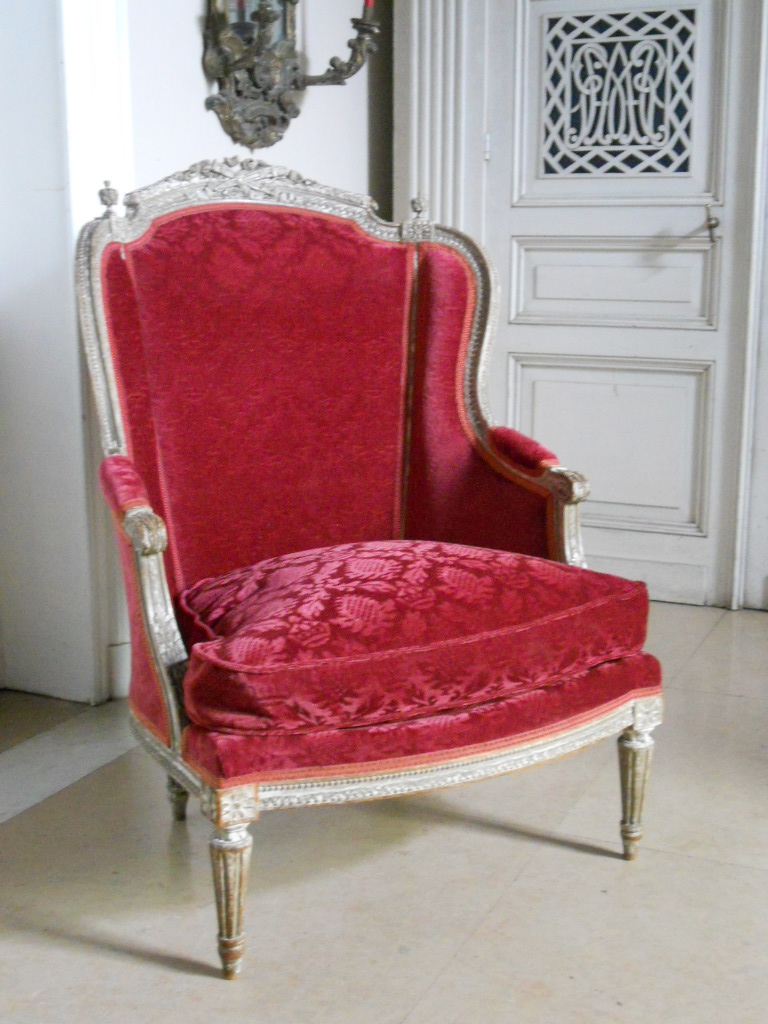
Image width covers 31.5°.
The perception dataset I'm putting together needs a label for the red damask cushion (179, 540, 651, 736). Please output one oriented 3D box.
[{"bbox_3d":[-0.006,0.138,2.058,0.773,0.173,0.495,-7,13,-30],"label":"red damask cushion"}]

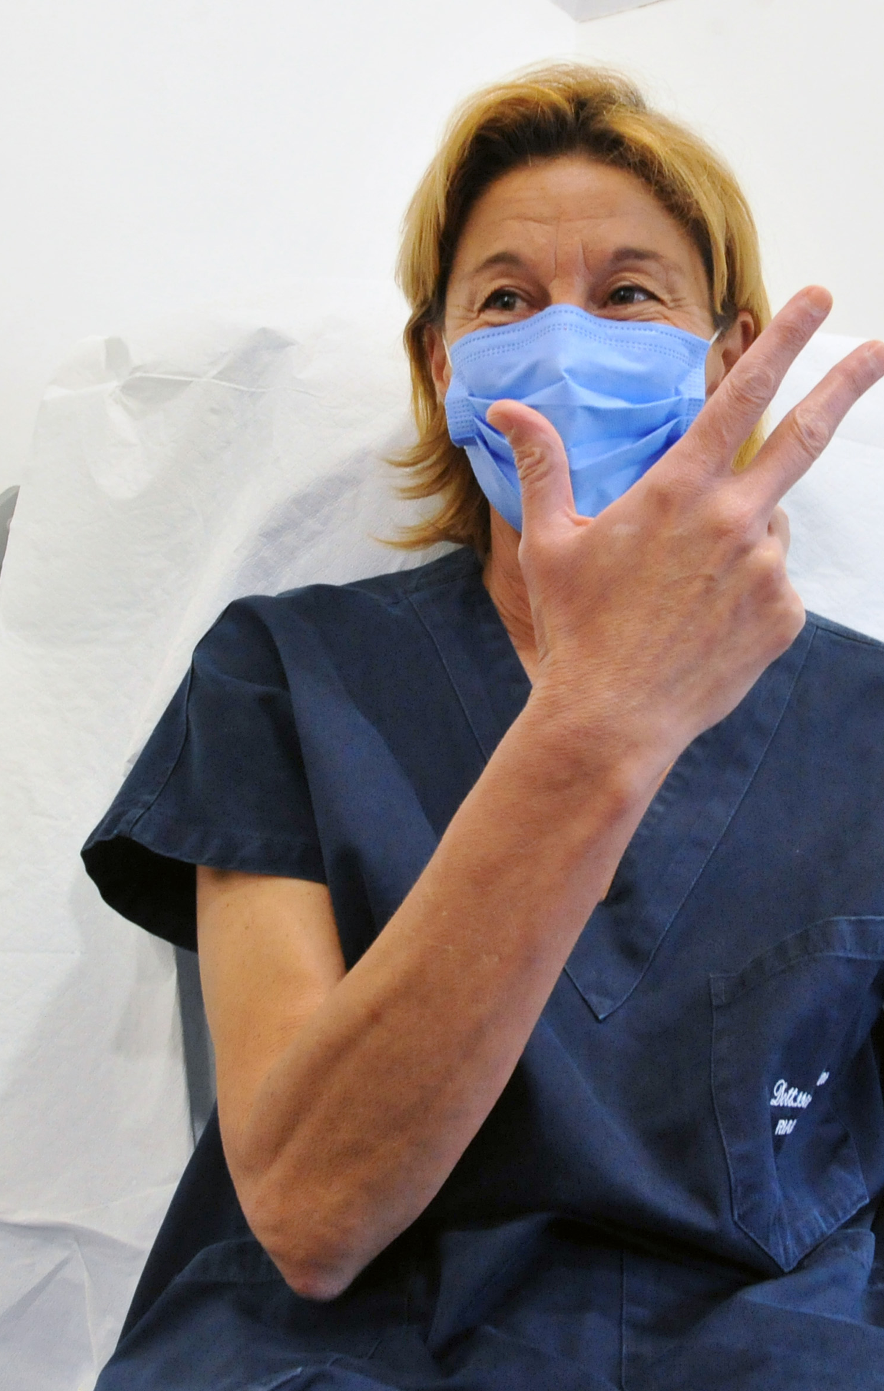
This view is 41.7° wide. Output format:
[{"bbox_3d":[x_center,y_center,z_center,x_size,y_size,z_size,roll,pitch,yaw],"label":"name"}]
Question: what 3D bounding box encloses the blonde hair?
[{"bbox_3d":[0.078,-0.220,0.657,0.212,0.277,0.205,-2,-2,12],"label":"blonde hair"}]

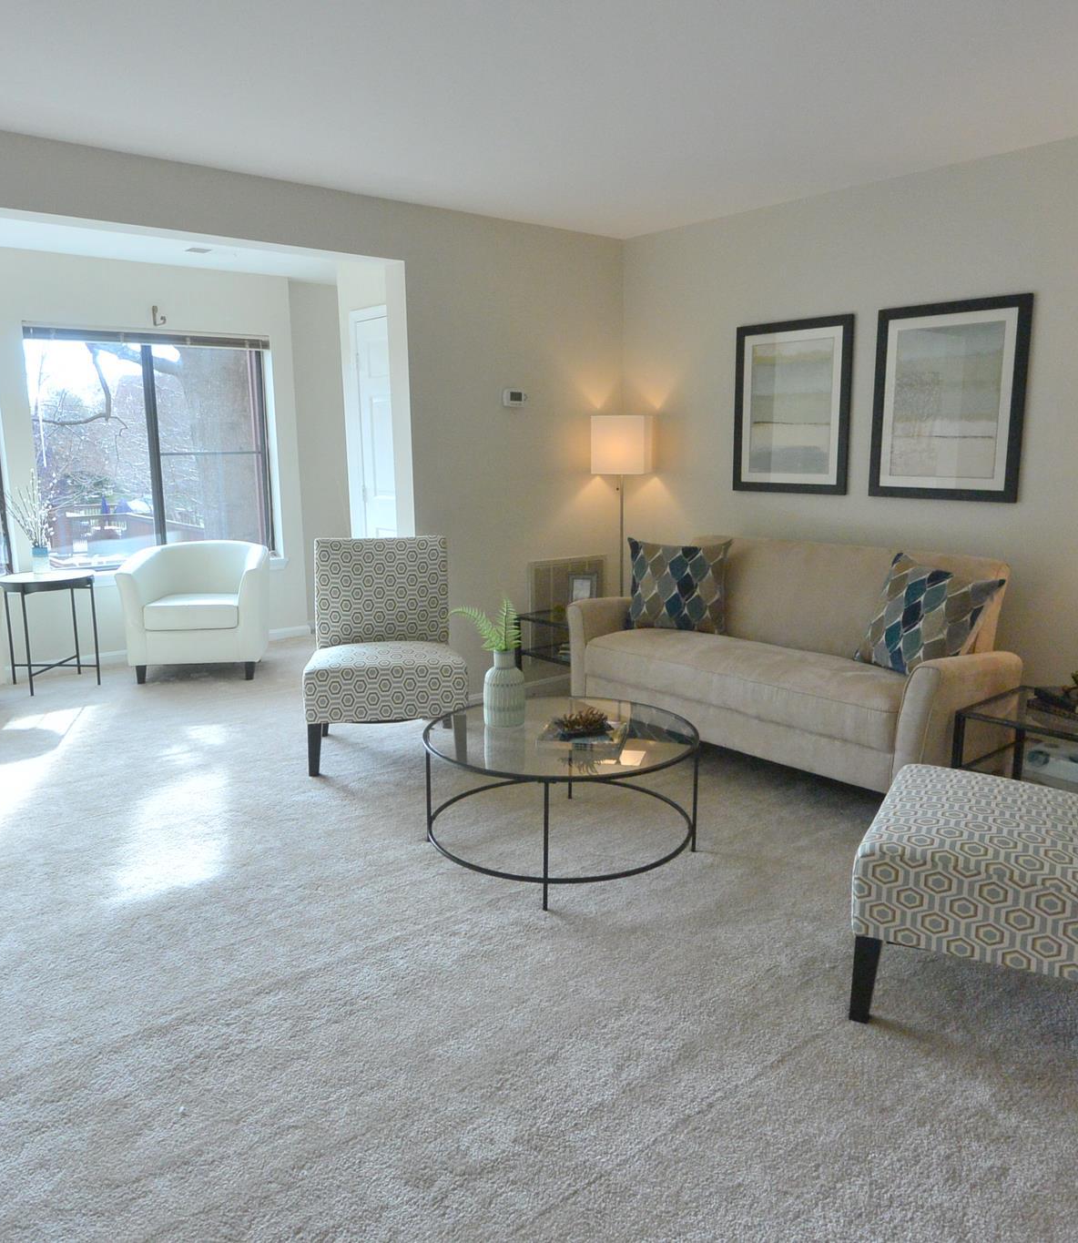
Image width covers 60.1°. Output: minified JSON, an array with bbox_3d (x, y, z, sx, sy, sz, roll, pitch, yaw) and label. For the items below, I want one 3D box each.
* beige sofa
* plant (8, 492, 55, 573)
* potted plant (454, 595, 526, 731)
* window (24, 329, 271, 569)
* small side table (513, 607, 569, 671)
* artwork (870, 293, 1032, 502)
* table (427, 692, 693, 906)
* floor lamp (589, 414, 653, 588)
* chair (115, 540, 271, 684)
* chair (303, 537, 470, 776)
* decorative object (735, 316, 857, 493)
[{"bbox_3d":[1.028,0.139,4.042,0.860,0.845,1.810,-10,14,-39],"label":"beige sofa"},{"bbox_3d":[-2.858,-0.506,5.299,0.250,0.507,0.220,-10,14,-39],"label":"plant"},{"bbox_3d":[-0.171,0.135,3.205,0.243,0.434,0.190,-1,11,-2],"label":"potted plant"},{"bbox_3d":[-2.447,-1.113,6.064,1.500,1.480,0.100,-10,14,-39],"label":"window"},{"bbox_3d":[0.222,0.197,4.868,0.470,0.447,0.480,-10,14,-39],"label":"small side table"},{"bbox_3d":[1.716,-0.925,3.951,0.035,0.815,0.655,-10,14,-39],"label":"artwork"},{"bbox_3d":[0.070,0.560,3.093,0.895,0.400,0.895,-1,11,0],"label":"table"},{"bbox_3d":[0.465,-0.396,5.214,0.290,1.473,0.290,2,11,14],"label":"floor lamp"},{"bbox_3d":[-2.029,-0.074,5.678,0.750,0.730,0.680,-2,11,-4],"label":"chair"},{"bbox_3d":[-0.679,0.120,4.132,0.652,0.905,0.680,-3,11,-8],"label":"chair"},{"bbox_3d":[1.206,-1.031,4.517,0.030,0.811,0.658,-10,14,-39],"label":"decorative object"}]

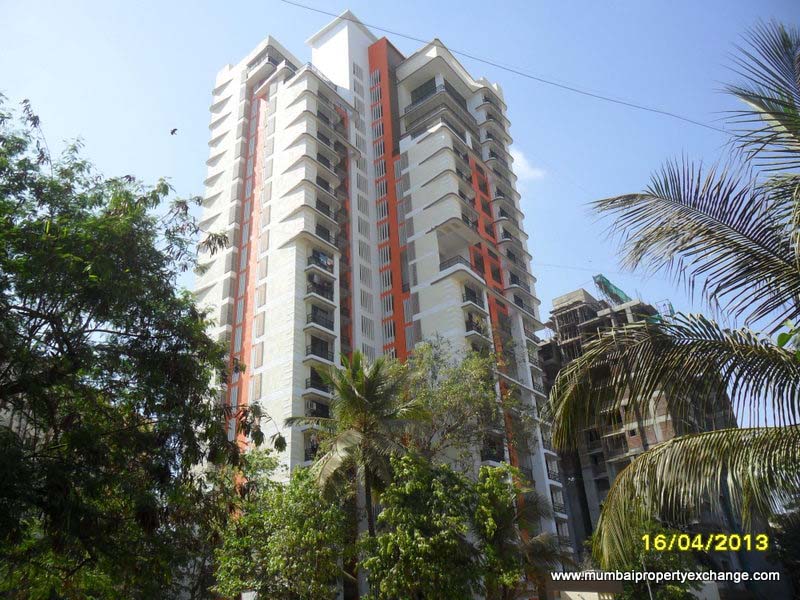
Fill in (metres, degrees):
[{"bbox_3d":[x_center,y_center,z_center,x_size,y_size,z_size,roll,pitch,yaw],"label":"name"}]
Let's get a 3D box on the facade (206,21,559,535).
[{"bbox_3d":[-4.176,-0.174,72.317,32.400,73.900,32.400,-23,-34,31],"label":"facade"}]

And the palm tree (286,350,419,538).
[{"bbox_3d":[-1.873,9.034,28.099,6.500,14.800,6.500,-4,-29,0],"label":"palm tree"}]

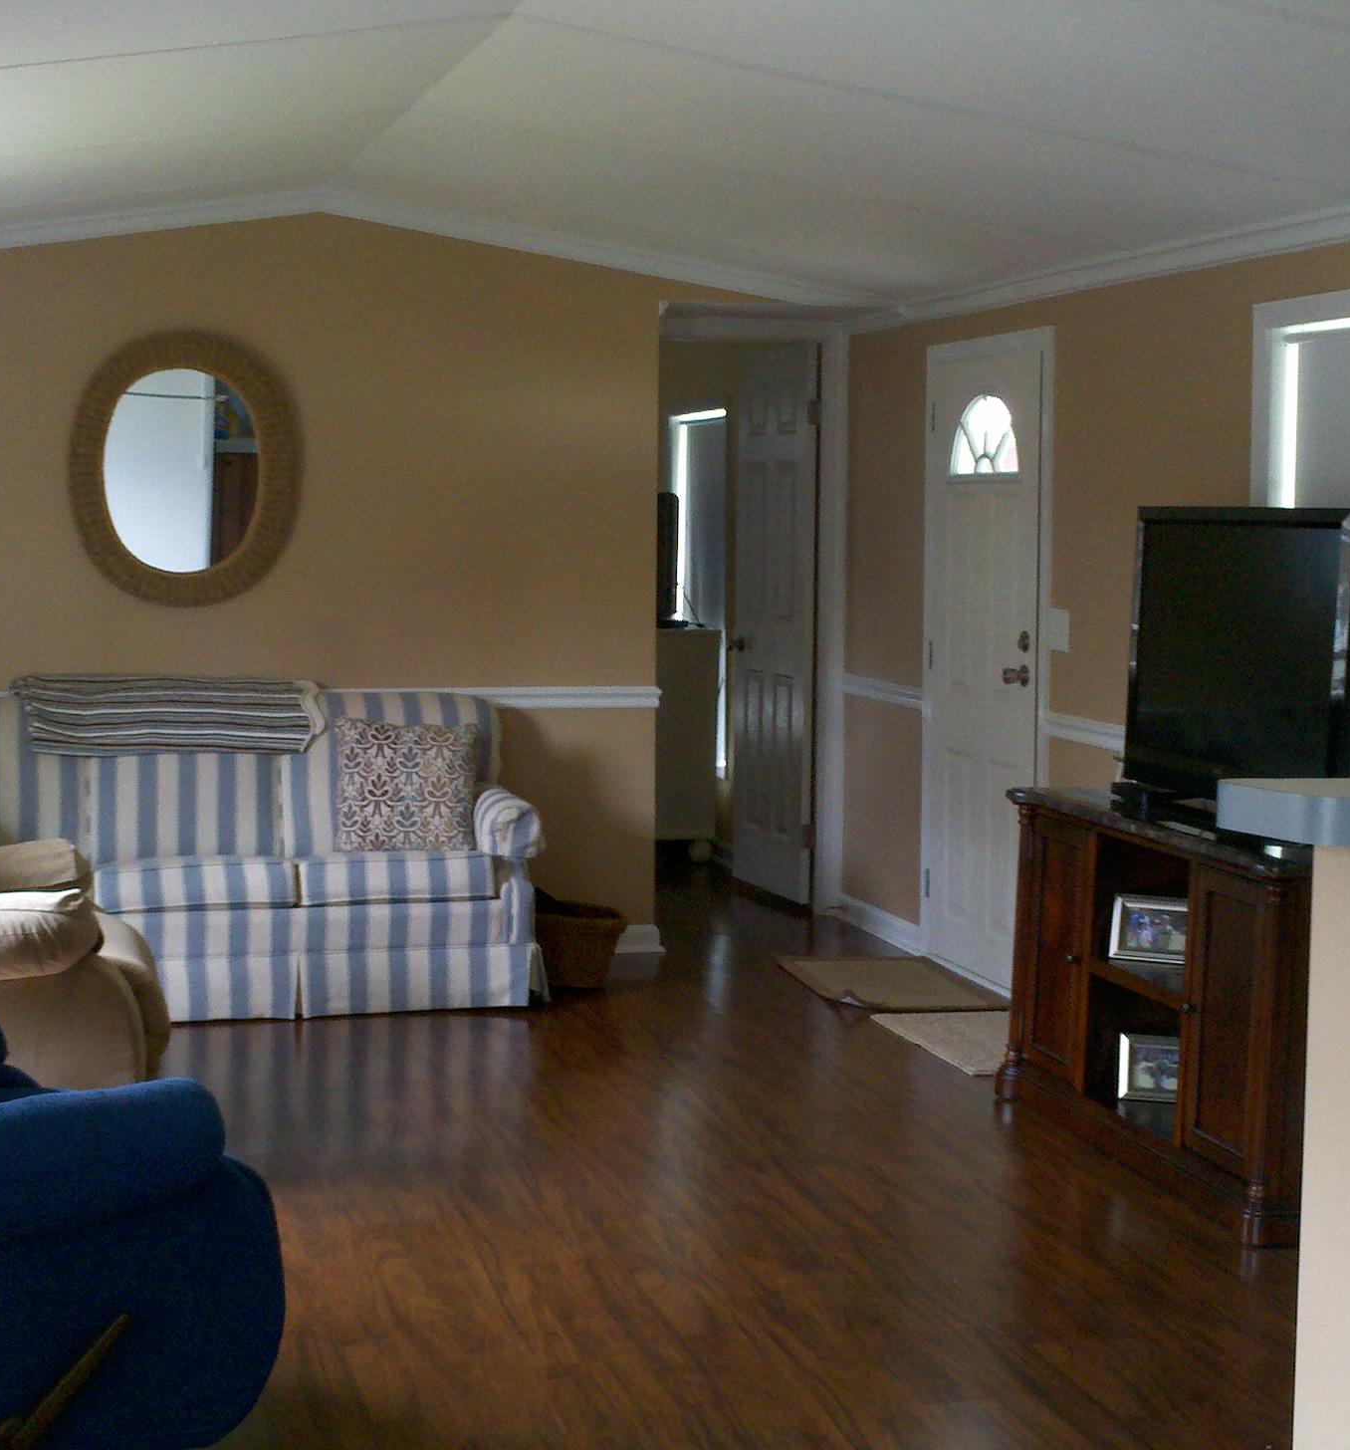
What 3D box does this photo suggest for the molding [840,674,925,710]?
[{"bbox_3d":[0.713,-0.126,7.287,0.028,0.071,0.654,-2,6,-18],"label":"molding"}]

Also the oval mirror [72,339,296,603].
[{"bbox_3d":[-1.506,-0.796,6.384,0.710,0.850,0.060,-2,6,-18],"label":"oval mirror"}]

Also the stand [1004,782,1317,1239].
[{"bbox_3d":[1.226,0.626,4.798,0.450,0.805,1.210,-2,6,-18],"label":"stand"}]

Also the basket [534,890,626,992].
[{"bbox_3d":[-0.364,0.693,6.711,0.370,0.250,0.370,-2,6,-18],"label":"basket"}]

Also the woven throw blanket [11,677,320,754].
[{"bbox_3d":[-1.543,-0.037,6.293,0.912,0.228,0.243,-1,6,-15],"label":"woven throw blanket"}]

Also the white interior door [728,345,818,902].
[{"bbox_3d":[0.376,-0.384,7.799,0.040,2.060,0.657,-2,7,-24],"label":"white interior door"}]

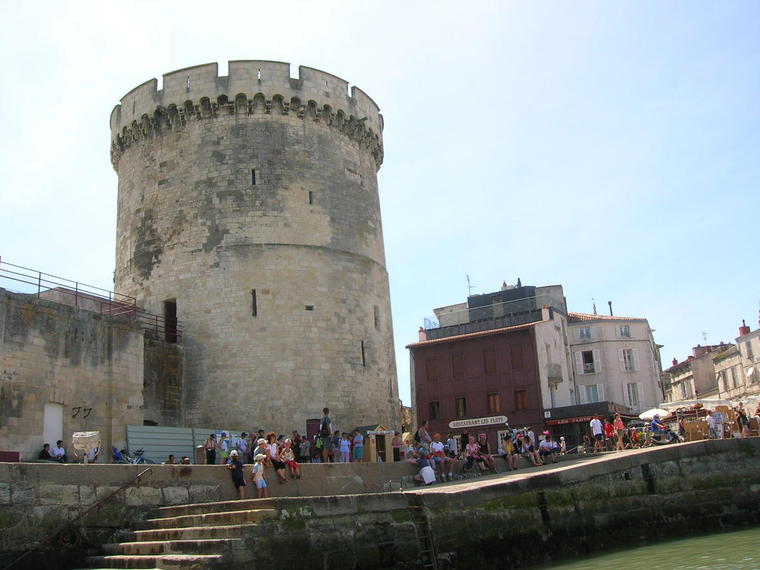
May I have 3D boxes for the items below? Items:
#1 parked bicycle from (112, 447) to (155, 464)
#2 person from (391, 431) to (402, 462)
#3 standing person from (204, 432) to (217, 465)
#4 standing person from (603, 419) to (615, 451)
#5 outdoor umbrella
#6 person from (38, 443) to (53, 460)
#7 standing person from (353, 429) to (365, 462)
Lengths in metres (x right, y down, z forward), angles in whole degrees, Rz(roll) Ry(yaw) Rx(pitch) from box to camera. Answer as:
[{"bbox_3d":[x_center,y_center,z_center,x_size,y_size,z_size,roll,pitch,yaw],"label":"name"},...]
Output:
[{"bbox_3d":[-9.252,6.707,28.000,1.720,1.050,0.580,-2,-12,-6],"label":"parked bicycle"},{"bbox_3d":[0.802,7.535,34.000,0.480,1.650,0.320,-9,-13,24],"label":"person"},{"bbox_3d":[-7.071,7.043,31.166,0.360,1.700,0.500,-12,-16,29],"label":"standing person"},{"bbox_3d":[10.301,6.763,33.307,0.350,1.550,0.500,-12,-16,29],"label":"standing person"},{"bbox_3d":[19.207,9.791,52.000,2.100,2.350,2.100,-3,-12,0],"label":"outdoor umbrella"},{"bbox_3d":[-11.016,5.728,24.565,0.750,1.050,0.500,-6,-14,10],"label":"person"},{"bbox_3d":[-0.896,7.176,32.730,0.360,1.700,0.500,1,-15,-19],"label":"standing person"}]

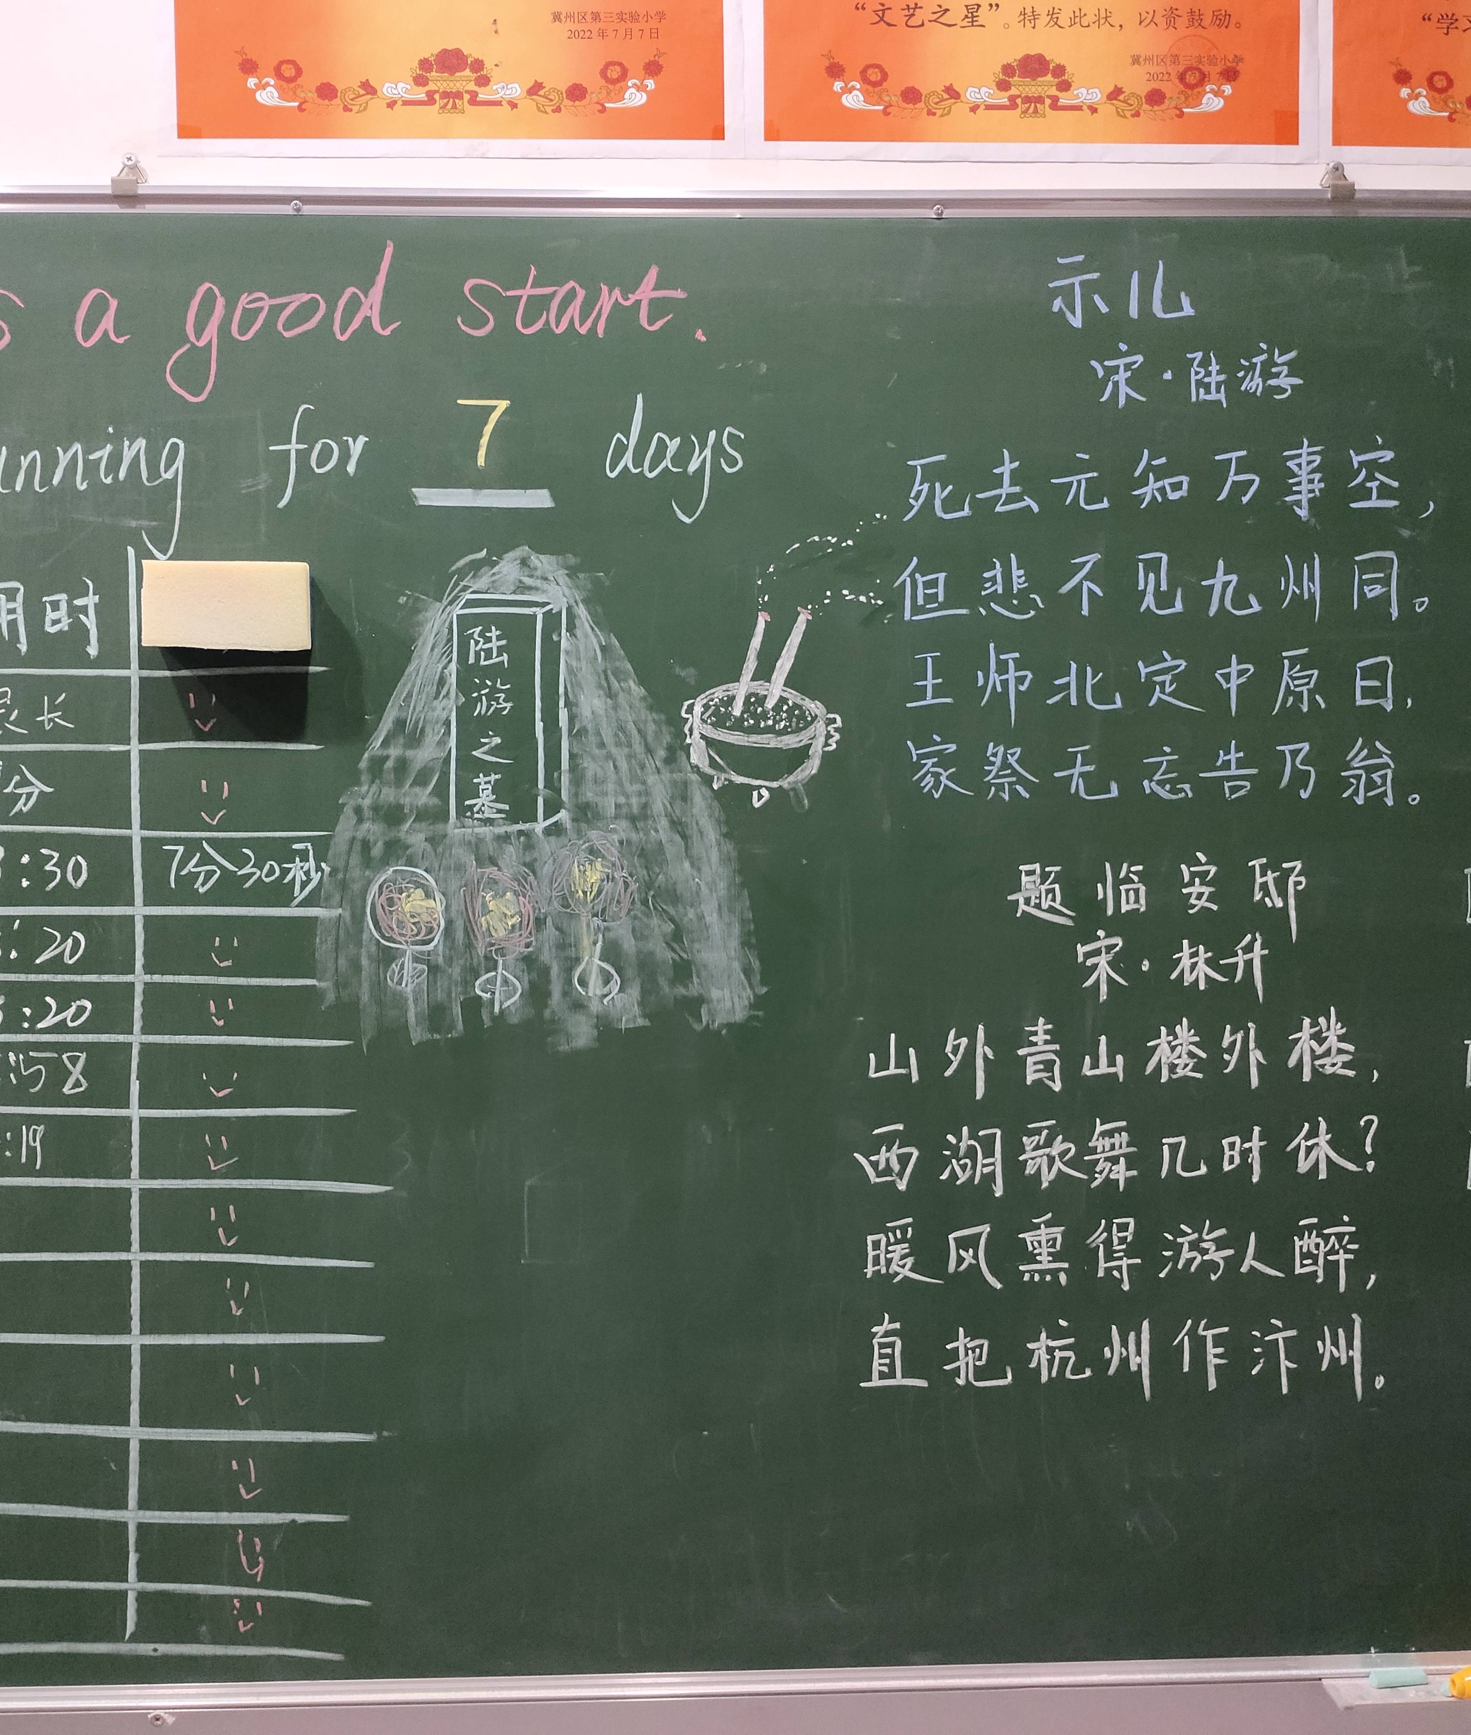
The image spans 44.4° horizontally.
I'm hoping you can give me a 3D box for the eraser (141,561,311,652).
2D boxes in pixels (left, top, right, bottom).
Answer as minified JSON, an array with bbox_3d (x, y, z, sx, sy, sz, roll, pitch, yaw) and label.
[{"bbox_3d":[-0.257,-0.133,0.922,0.085,0.043,0.026,1,2,-2],"label":"eraser"}]

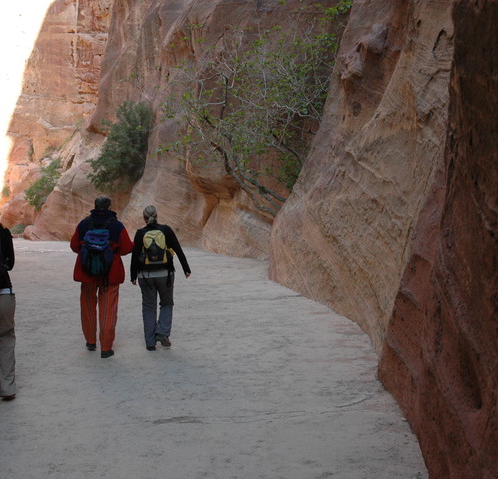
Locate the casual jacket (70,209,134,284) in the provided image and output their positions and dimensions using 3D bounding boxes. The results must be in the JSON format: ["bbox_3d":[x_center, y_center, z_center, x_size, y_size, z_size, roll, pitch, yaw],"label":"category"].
[{"bbox_3d":[-1.633,0.077,8.850,0.700,0.840,0.420,0,2,-6],"label":"casual jacket"}]

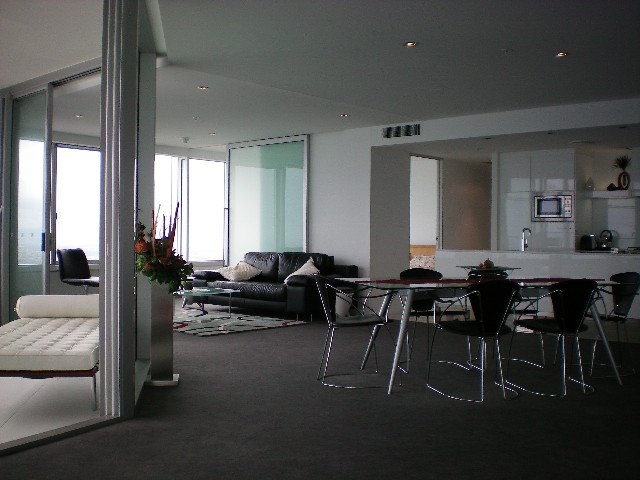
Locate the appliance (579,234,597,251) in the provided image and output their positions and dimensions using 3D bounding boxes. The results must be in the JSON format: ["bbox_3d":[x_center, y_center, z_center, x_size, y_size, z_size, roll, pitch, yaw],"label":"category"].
[{"bbox_3d":[4.190,0.040,11.000,0.190,0.235,0.290,0,0,35],"label":"appliance"}]

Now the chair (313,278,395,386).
[{"bbox_3d":[0.265,0.655,5.310,0.580,0.790,0.560,0,0,-9],"label":"chair"}]

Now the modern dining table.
[{"bbox_3d":[1.225,0.685,5.340,2.000,0.730,1.100,0,0,-9],"label":"modern dining table"}]

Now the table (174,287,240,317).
[{"bbox_3d":[-1.750,0.880,9.650,1.000,0.340,0.950,0,0,39],"label":"table"}]

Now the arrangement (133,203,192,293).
[{"bbox_3d":[-1.165,0.060,5.230,0.410,0.630,0.380,0,0,0],"label":"arrangement"}]

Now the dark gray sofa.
[{"bbox_3d":[-0.700,0.635,10.120,2.220,0.830,1.000,0,0,39],"label":"dark gray sofa"}]

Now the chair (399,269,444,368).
[{"bbox_3d":[0.910,0.655,5.880,0.560,0.790,0.580,0,0,-9],"label":"chair"}]

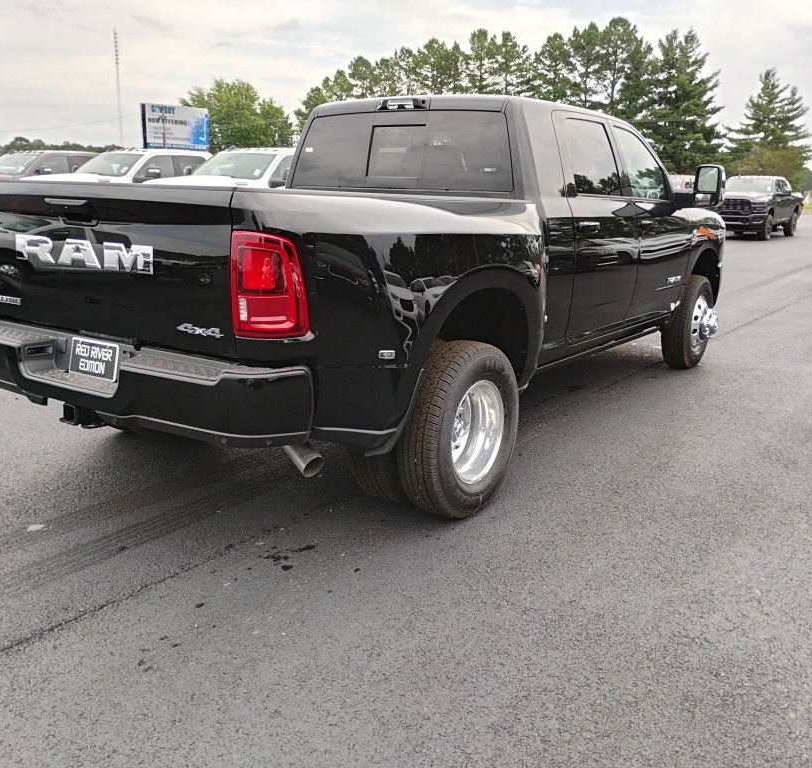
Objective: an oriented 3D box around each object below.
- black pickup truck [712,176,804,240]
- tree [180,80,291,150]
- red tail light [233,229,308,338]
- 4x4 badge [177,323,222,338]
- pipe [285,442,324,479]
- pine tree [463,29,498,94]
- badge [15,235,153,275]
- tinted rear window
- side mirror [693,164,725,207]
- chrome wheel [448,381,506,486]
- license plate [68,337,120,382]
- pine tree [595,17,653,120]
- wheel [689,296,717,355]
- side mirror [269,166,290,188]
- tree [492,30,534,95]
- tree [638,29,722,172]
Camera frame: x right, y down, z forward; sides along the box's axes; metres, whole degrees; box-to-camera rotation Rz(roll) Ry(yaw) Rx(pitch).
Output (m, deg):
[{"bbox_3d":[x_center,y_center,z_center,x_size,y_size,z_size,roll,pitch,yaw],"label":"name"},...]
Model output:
[{"bbox_3d":[11.996,-6.067,28.377,2.060,2.020,6.020,10,16,34],"label":"black pickup truck"},{"bbox_3d":[-12.292,-17.804,61.017,8.300,8.748,8.000,1,13,0],"label":"tree"},{"bbox_3d":[-0.473,-0.349,2.910,0.200,0.375,0.190,10,16,34],"label":"red tail light"},{"bbox_3d":[-0.742,-0.194,2.996,0.240,0.048,0.015,10,16,34],"label":"4x4 badge"},{"bbox_3d":[-0.409,0.260,3.272,0.105,0.105,0.240,-7,37,-33],"label":"pipe"},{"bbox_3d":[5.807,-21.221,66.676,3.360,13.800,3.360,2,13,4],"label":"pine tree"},{"bbox_3d":[-1.306,-0.523,3.319,0.900,0.108,0.025,10,16,34],"label":"badge"},{"bbox_3d":[-0.053,-1.380,4.948,1.600,0.440,0.070,10,5,34],"label":"tinted rear window"},{"bbox_3d":[2.113,-1.389,5.800,0.205,0.290,0.130,10,16,34],"label":"side mirror"},{"bbox_3d":[0.260,0.204,3.752,0.180,0.466,0.466,10,16,34],"label":"chrome wheel"},{"bbox_3d":[-1.298,-0.103,3.443,0.305,0.154,0.012,10,3,34],"label":"license plate"},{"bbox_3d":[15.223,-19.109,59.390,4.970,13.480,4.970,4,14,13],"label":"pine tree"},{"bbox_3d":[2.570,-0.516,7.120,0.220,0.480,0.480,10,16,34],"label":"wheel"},{"bbox_3d":[-1.906,-3.258,13.100,0.380,0.290,0.200,10,16,34],"label":"side mirror"},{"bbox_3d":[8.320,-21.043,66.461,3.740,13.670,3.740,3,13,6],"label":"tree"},{"bbox_3d":[19.830,-19.405,61.499,6.600,12.903,6.600,1,13,0],"label":"tree"}]

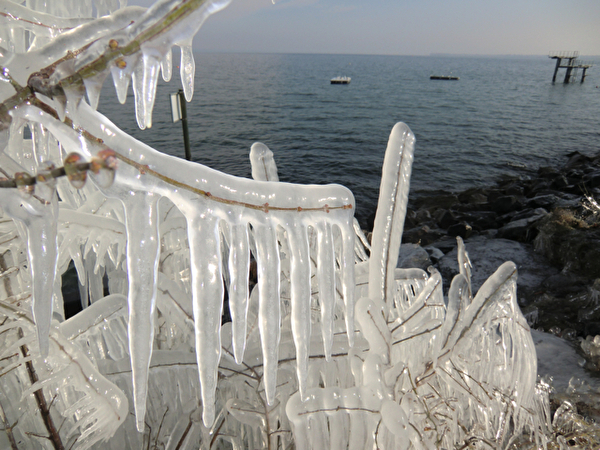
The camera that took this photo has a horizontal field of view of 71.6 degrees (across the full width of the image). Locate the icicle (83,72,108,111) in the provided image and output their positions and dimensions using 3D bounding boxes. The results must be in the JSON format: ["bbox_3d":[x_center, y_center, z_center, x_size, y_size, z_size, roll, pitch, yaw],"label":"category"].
[{"bbox_3d":[-0.226,-0.148,0.460,0.025,0.040,0.022,-10,25,-23],"label":"icicle"}]

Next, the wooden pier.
[{"bbox_3d":[48.327,-28.145,74.376,6.900,5.400,2.600,13,26,29],"label":"wooden pier"}]

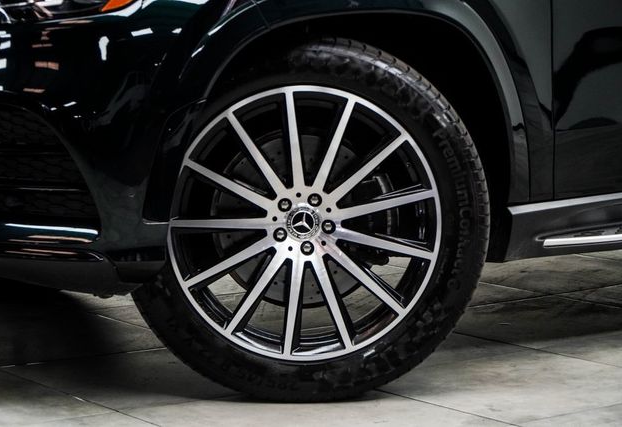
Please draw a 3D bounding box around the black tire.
[{"bbox_3d":[-0.016,0.007,4.015,0.815,0.805,0.285,-1,6,-1],"label":"black tire"}]

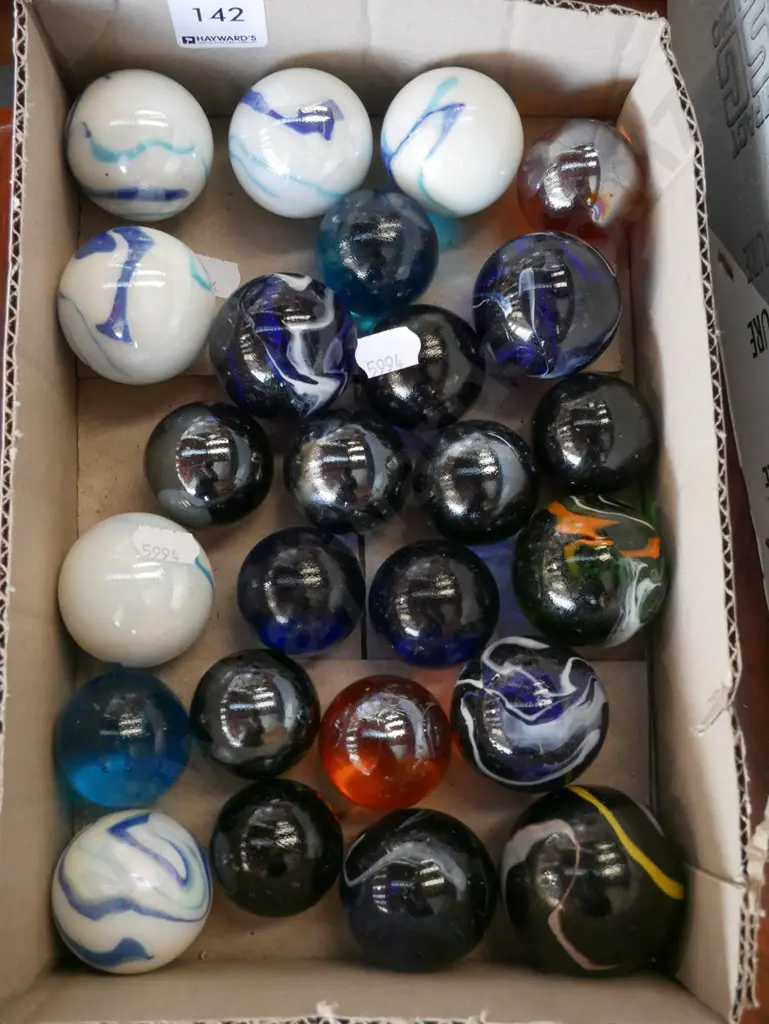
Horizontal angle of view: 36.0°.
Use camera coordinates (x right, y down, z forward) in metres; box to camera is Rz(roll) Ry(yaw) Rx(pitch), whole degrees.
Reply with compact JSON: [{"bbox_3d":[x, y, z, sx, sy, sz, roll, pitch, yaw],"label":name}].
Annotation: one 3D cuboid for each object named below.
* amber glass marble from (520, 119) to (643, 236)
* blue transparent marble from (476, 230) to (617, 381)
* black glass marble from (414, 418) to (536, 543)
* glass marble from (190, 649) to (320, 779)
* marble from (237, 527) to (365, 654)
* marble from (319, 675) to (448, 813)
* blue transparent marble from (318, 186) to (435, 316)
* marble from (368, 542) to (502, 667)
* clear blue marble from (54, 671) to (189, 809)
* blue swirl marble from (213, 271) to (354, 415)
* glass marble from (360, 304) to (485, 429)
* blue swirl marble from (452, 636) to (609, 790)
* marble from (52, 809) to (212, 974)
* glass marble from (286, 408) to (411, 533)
[{"bbox_3d":[0.057,-0.097,0.345,0.035,0.035,0.035,0,82,-3],"label":"amber glass marble"},{"bbox_3d":[0.046,-0.059,0.337,0.042,0.042,0.042,0,82,-3],"label":"blue transparent marble"},{"bbox_3d":[0.026,-0.009,0.335,0.035,0.035,0.035,0,82,-3],"label":"black glass marble"},{"bbox_3d":[-0.035,0.055,0.322,0.035,0.035,0.035,0,82,-3],"label":"glass marble"},{"bbox_3d":[-0.023,0.022,0.326,0.035,0.035,0.035,0,82,-3],"label":"marble"},{"bbox_3d":[0.000,0.063,0.323,0.036,0.036,0.036,0,82,-3],"label":"marble"},{"bbox_3d":[-0.002,-0.074,0.339,0.035,0.035,0.035,0,82,-3],"label":"blue transparent marble"},{"bbox_3d":[0.014,0.026,0.329,0.036,0.036,0.036,0,82,-3],"label":"marble"},{"bbox_3d":[-0.071,0.061,0.320,0.036,0.036,0.036,0,82,-3],"label":"clear blue marble"},{"bbox_3d":[-0.029,-0.047,0.334,0.041,0.041,0.041,0,82,-3],"label":"blue swirl marble"},{"bbox_3d":[0.011,-0.041,0.336,0.035,0.035,0.035,0,82,-3],"label":"glass marble"},{"bbox_3d":[0.040,0.055,0.323,0.042,0.042,0.042,0,82,-3],"label":"blue swirl marble"},{"bbox_3d":[-0.066,0.100,0.312,0.042,0.042,0.042,0,82,-3],"label":"marble"},{"bbox_3d":[-0.010,-0.011,0.333,0.035,0.035,0.035,0,82,-3],"label":"glass marble"}]

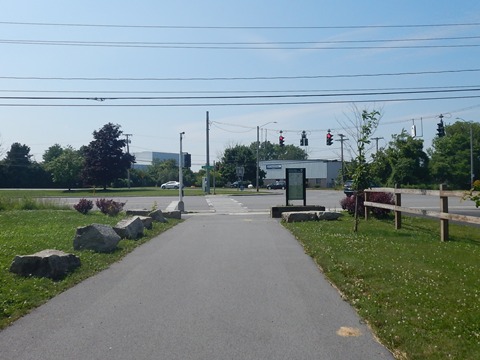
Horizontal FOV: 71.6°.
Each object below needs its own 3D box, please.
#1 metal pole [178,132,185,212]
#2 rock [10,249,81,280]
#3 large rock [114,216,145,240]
[{"bbox_3d":[-2.971,-0.378,16.900,0.320,4.030,0.320,0,0,0],"label":"metal pole"},{"bbox_3d":[-3.214,1.363,5.500,1.060,0.390,0.650,0,0,-14],"label":"rock"},{"bbox_3d":[-2.980,1.270,9.000,0.780,0.550,0.880,0,0,0],"label":"large rock"}]

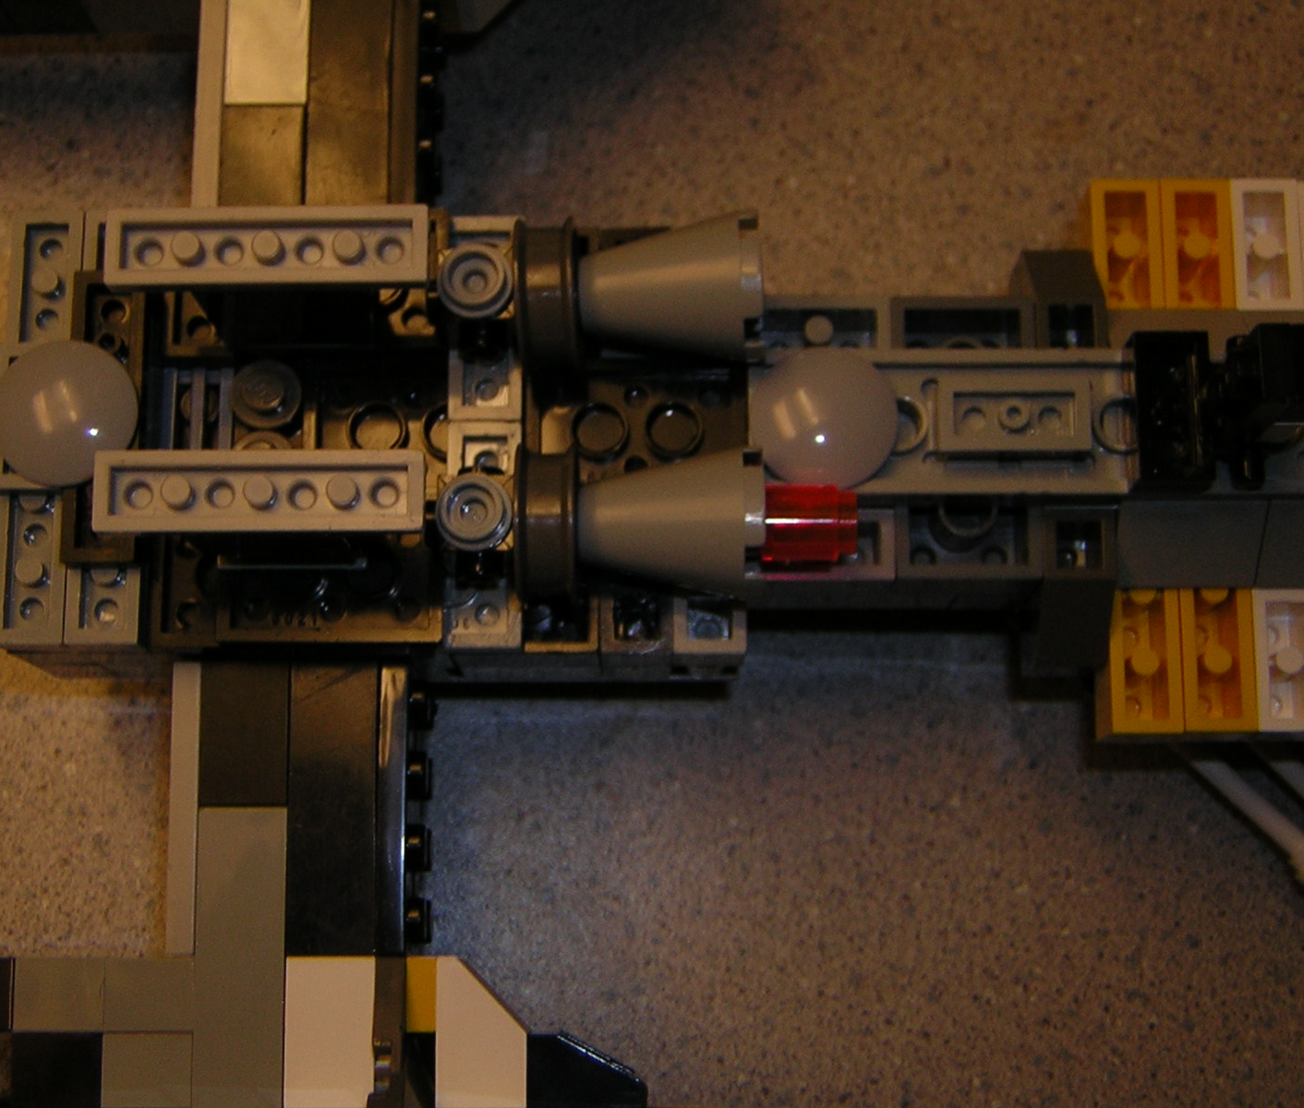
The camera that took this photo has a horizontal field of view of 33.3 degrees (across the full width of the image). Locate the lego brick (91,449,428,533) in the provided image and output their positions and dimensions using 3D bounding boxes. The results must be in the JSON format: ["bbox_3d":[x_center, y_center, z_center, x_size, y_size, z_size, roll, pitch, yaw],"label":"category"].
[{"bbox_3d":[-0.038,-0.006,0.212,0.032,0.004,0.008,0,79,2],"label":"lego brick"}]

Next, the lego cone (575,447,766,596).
[{"bbox_3d":[0.002,-0.003,0.225,0.019,0.016,0.016,0,79,1],"label":"lego cone"}]

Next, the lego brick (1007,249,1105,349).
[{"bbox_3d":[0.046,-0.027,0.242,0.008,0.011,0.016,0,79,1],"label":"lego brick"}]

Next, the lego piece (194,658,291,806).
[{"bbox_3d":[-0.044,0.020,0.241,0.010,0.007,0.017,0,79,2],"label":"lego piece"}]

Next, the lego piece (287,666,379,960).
[{"bbox_3d":[-0.034,0.028,0.239,0.010,0.009,0.032,0,79,1],"label":"lego piece"}]

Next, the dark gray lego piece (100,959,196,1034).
[{"bbox_3d":[-0.053,0.048,0.236,0.010,0.009,0.008,0,79,1],"label":"dark gray lego piece"}]

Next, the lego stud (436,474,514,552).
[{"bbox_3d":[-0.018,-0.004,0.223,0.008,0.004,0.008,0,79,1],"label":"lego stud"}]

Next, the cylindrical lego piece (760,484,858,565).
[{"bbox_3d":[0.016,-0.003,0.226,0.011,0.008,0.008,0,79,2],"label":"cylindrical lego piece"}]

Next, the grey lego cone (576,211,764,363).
[{"bbox_3d":[0.002,-0.028,0.228,0.019,0.016,0.016,0,79,1],"label":"grey lego cone"}]

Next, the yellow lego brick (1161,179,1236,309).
[{"bbox_3d":[0.063,-0.035,0.255,0.008,0.010,0.016,0,79,1],"label":"yellow lego brick"}]

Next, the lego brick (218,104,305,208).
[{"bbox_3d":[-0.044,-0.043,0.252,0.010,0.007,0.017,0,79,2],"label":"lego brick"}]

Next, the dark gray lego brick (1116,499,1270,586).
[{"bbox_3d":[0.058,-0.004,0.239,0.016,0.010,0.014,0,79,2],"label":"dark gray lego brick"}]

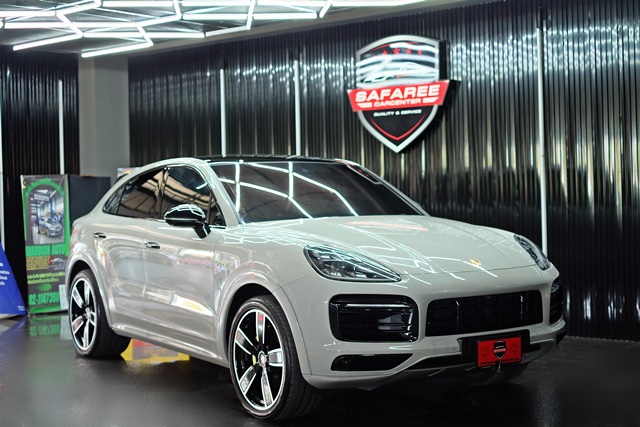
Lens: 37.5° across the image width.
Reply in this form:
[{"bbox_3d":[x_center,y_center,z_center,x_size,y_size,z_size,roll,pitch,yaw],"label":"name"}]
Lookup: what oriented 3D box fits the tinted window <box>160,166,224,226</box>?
[{"bbox_3d":[-0.882,-0.143,6.644,0.110,0.460,1.120,20,-11,-33],"label":"tinted window"}]

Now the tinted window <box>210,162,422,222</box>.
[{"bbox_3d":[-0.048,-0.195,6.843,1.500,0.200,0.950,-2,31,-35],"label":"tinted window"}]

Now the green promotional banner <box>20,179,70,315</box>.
[{"bbox_3d":[-3.262,0.371,11.285,0.570,1.640,0.100,-2,1,-27],"label":"green promotional banner"}]

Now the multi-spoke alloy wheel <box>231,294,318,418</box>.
[{"bbox_3d":[-0.277,0.870,5.745,0.285,0.760,0.760,-2,1,-35],"label":"multi-spoke alloy wheel"}]

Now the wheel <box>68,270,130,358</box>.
[{"bbox_3d":[-1.917,0.852,8.130,0.300,0.758,0.758,-2,1,-35],"label":"wheel"}]

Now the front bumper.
[{"bbox_3d":[0.769,0.650,5.700,1.950,0.640,0.660,-2,1,-35],"label":"front bumper"}]

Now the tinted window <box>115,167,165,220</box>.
[{"bbox_3d":[-1.330,-0.163,7.258,0.110,0.410,0.820,20,-11,-33],"label":"tinted window"}]

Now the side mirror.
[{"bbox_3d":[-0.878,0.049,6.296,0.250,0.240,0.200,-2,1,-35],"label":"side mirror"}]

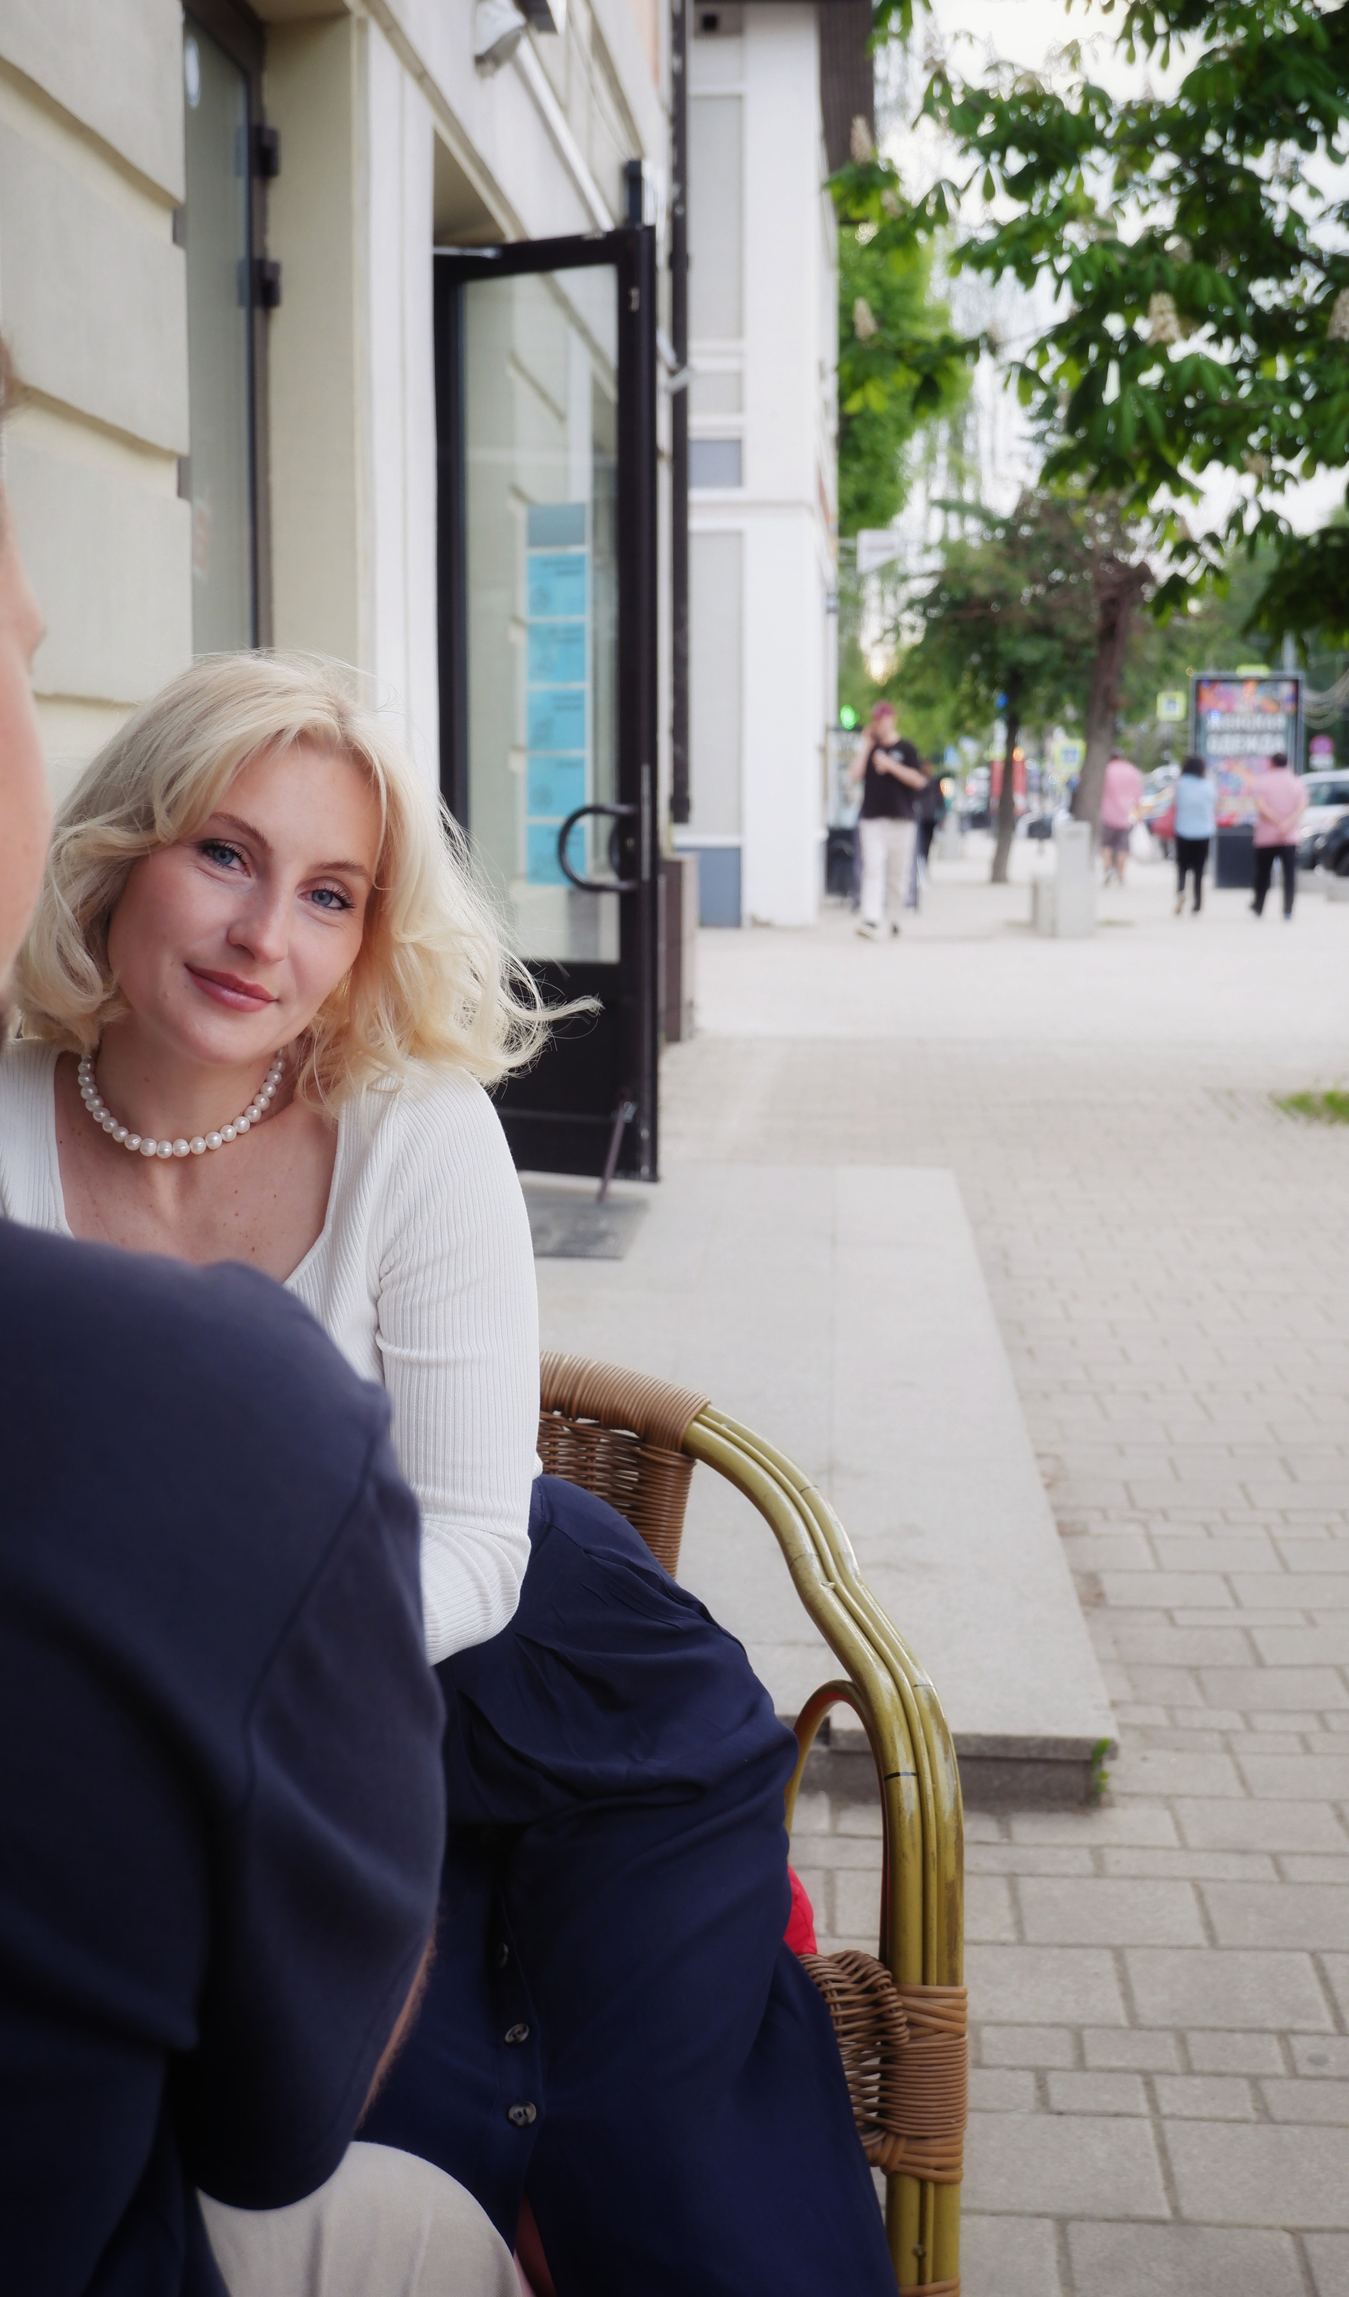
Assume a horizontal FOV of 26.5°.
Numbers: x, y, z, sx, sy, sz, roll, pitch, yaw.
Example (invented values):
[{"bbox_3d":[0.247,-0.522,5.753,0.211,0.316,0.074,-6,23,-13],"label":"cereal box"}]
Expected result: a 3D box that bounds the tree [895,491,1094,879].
[{"bbox_3d":[4.119,-5.923,36.800,2.700,4.950,2.600,0,7,0],"label":"tree"}]

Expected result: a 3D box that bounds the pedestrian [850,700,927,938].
[{"bbox_3d":[1.609,-2.505,21.900,0.580,1.790,0.450,1,7,6],"label":"pedestrian"}]

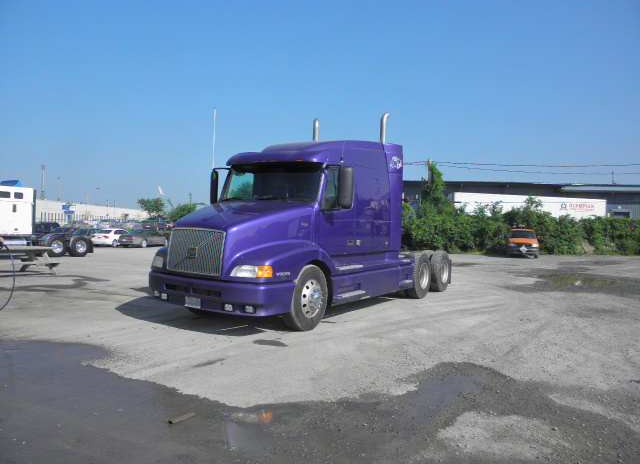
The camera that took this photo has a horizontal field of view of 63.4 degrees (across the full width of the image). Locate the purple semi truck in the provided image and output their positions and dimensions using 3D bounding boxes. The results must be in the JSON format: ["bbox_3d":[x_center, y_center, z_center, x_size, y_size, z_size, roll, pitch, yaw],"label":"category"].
[{"bbox_3d":[0.333,-0.521,10.862,2.750,3.980,8.000,3,2,33],"label":"purple semi truck"}]

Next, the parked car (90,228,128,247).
[{"bbox_3d":[-17.045,0.411,42.992,1.760,1.450,4.500,1,1,9],"label":"parked car"}]

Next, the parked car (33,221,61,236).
[{"bbox_3d":[-33.000,-0.450,62.000,1.850,1.600,4.600,0,1,3],"label":"parked car"}]

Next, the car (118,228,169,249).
[{"bbox_3d":[-13.995,0.434,42.192,1.800,1.450,4.800,1,1,22],"label":"car"}]

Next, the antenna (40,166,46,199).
[{"bbox_3d":[-85.455,-15.298,160.000,1.500,11.200,1.500,0,1,-28],"label":"antenna"}]

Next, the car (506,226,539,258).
[{"bbox_3d":[11.860,0.645,30.645,1.820,1.700,4.900,1,1,16],"label":"car"}]

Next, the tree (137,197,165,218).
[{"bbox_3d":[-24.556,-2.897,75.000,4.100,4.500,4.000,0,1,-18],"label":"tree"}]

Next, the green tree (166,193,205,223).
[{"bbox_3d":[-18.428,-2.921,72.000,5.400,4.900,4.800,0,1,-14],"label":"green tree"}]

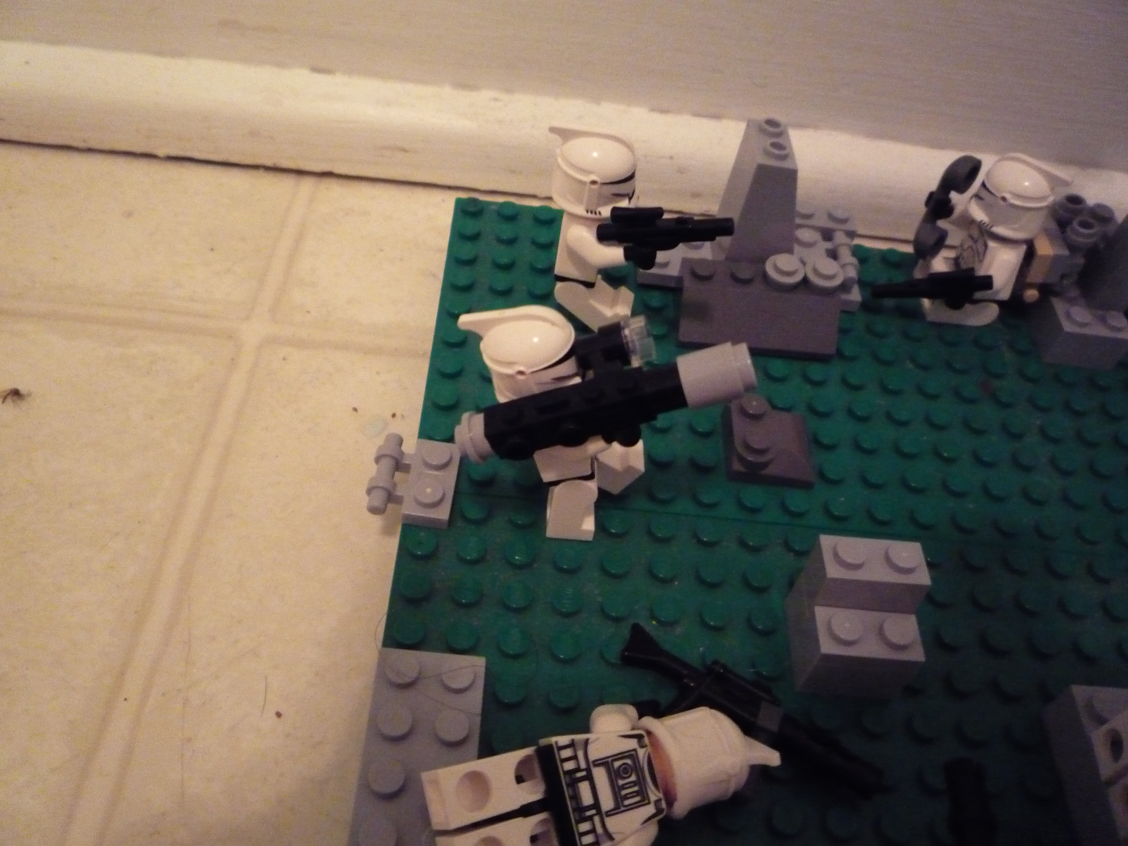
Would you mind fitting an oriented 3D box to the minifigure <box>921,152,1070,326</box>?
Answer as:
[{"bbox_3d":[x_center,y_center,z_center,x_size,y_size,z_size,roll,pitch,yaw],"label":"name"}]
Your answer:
[{"bbox_3d":[0.088,-0.038,0.203,0.021,0.036,0.021,6,50,-4],"label":"minifigure"}]

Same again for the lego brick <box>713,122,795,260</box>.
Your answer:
[{"bbox_3d":[0.041,-0.044,0.198,0.016,0.031,0.016,6,50,-4],"label":"lego brick"}]

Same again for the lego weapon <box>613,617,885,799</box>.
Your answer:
[{"bbox_3d":[0.026,0.044,0.143,0.041,0.005,0.012,28,52,14],"label":"lego weapon"}]

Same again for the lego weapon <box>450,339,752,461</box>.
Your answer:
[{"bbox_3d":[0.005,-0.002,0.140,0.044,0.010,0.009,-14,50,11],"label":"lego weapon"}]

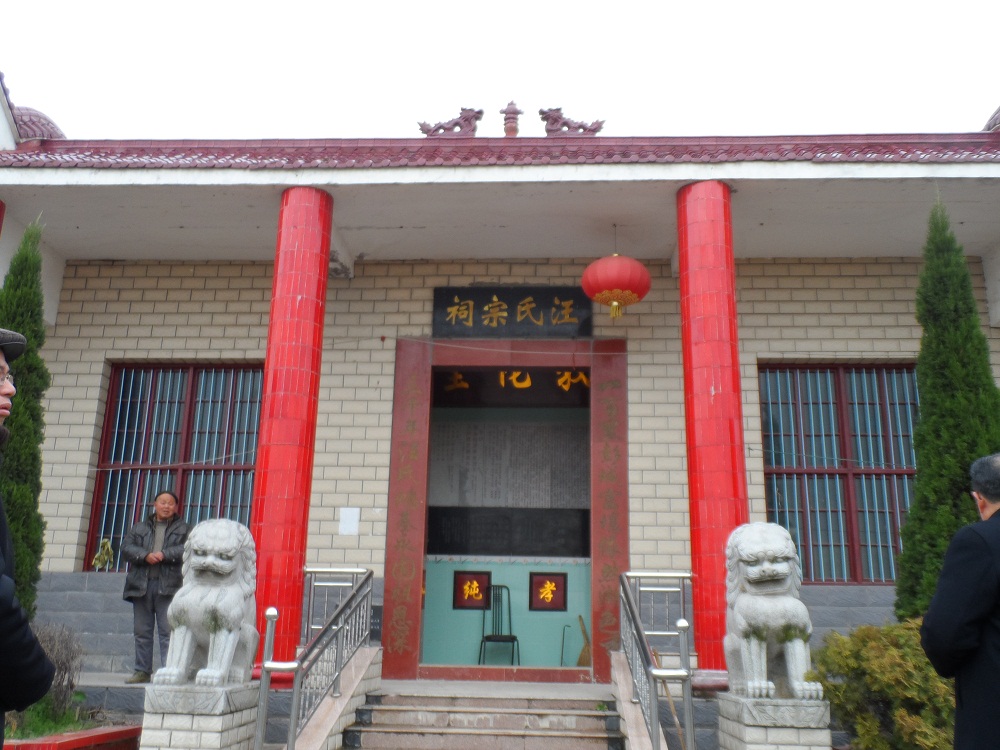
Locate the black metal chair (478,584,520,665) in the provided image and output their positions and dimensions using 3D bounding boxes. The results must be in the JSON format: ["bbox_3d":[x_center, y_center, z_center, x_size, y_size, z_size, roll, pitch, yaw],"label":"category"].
[{"bbox_3d":[0.020,2.903,10.539,0.450,1.012,0.470,0,-15,3],"label":"black metal chair"}]

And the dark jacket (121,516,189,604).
[{"bbox_3d":[-3.257,1.716,8.726,0.645,0.810,0.380,3,-14,-9],"label":"dark jacket"}]

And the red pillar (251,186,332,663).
[{"bbox_3d":[-1.922,0.399,8.480,0.476,4.471,0.476,0,-15,3],"label":"red pillar"}]

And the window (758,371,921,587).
[{"bbox_3d":[3.765,1.042,9.939,1.827,2.397,0.120,0,-15,3],"label":"window"}]

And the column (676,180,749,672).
[{"bbox_3d":[1.913,0.376,8.262,0.482,4.409,0.482,0,-15,3],"label":"column"}]

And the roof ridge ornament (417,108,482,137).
[{"bbox_3d":[-0.492,-2.520,9.224,0.647,0.298,0.180,0,-14,3],"label":"roof ridge ornament"}]

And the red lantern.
[{"bbox_3d":[1.191,-0.912,9.435,0.706,0.695,0.706,0,-15,3],"label":"red lantern"}]

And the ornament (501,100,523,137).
[{"bbox_3d":[0.117,-2.543,9.197,0.224,0.375,0.220,0,-14,3],"label":"ornament"}]

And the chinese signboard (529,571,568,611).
[{"bbox_3d":[0.577,2.577,10.974,0.450,0.443,0.040,0,-15,3],"label":"chinese signboard"}]

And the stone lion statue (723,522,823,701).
[{"bbox_3d":[1.901,1.684,6.624,0.525,1.180,0.820,1,-15,0],"label":"stone lion statue"}]

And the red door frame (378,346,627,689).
[{"bbox_3d":[0.100,1.342,9.537,2.470,3.515,0.220,0,-14,3],"label":"red door frame"}]

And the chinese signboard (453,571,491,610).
[{"bbox_3d":[-0.329,2.527,10.843,0.447,0.445,0.040,0,-14,3],"label":"chinese signboard"}]

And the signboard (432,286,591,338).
[{"bbox_3d":[0.133,-0.674,9.937,1.716,0.575,0.060,0,-14,3],"label":"signboard"}]

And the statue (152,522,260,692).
[{"bbox_3d":[-2.102,1.682,6.858,0.515,1.170,0.820,0,-15,3],"label":"statue"}]

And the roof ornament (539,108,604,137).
[{"bbox_3d":[0.712,-2.496,9.154,0.642,0.285,0.180,0,-14,3],"label":"roof ornament"}]

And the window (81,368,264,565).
[{"bbox_3d":[-3.429,0.975,9.963,1.855,2.265,0.120,0,-14,3],"label":"window"}]

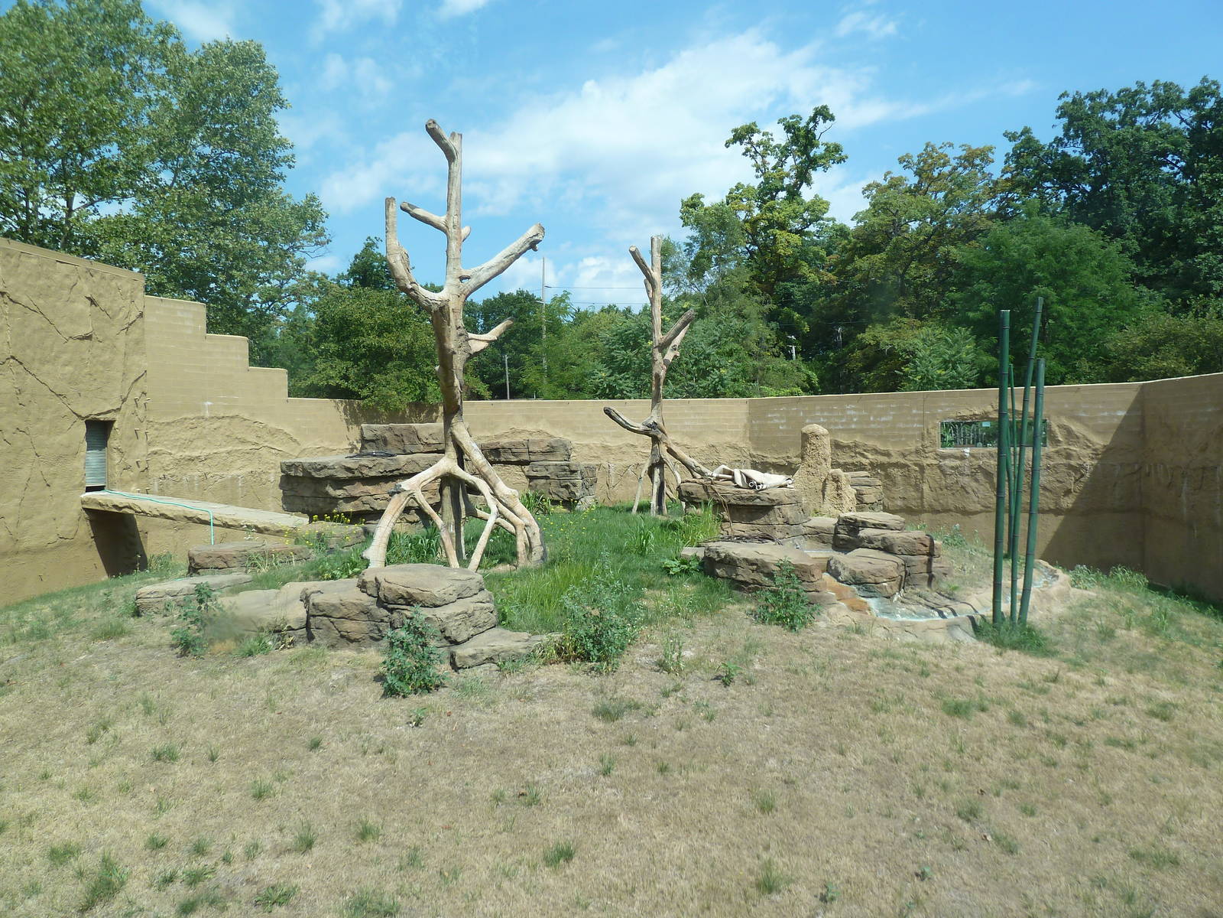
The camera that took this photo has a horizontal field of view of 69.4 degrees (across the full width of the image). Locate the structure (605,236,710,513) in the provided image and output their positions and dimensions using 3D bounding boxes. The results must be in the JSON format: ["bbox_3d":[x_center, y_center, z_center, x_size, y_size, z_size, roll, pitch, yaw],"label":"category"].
[{"bbox_3d":[1.259,-2.120,24.000,2.900,7.600,2.500,0,0,0],"label":"structure"}]

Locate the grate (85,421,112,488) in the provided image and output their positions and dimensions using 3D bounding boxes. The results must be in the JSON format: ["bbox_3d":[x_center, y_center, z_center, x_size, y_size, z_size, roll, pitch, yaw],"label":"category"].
[{"bbox_3d":[-11.804,-0.088,20.300,0.100,1.600,0.780,0,0,14],"label":"grate"}]

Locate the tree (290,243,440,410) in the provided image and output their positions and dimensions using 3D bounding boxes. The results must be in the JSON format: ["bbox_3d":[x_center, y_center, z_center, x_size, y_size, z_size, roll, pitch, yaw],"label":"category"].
[{"bbox_3d":[-8.389,-2.500,30.000,5.000,9.300,5.000,0,0,0],"label":"tree"}]

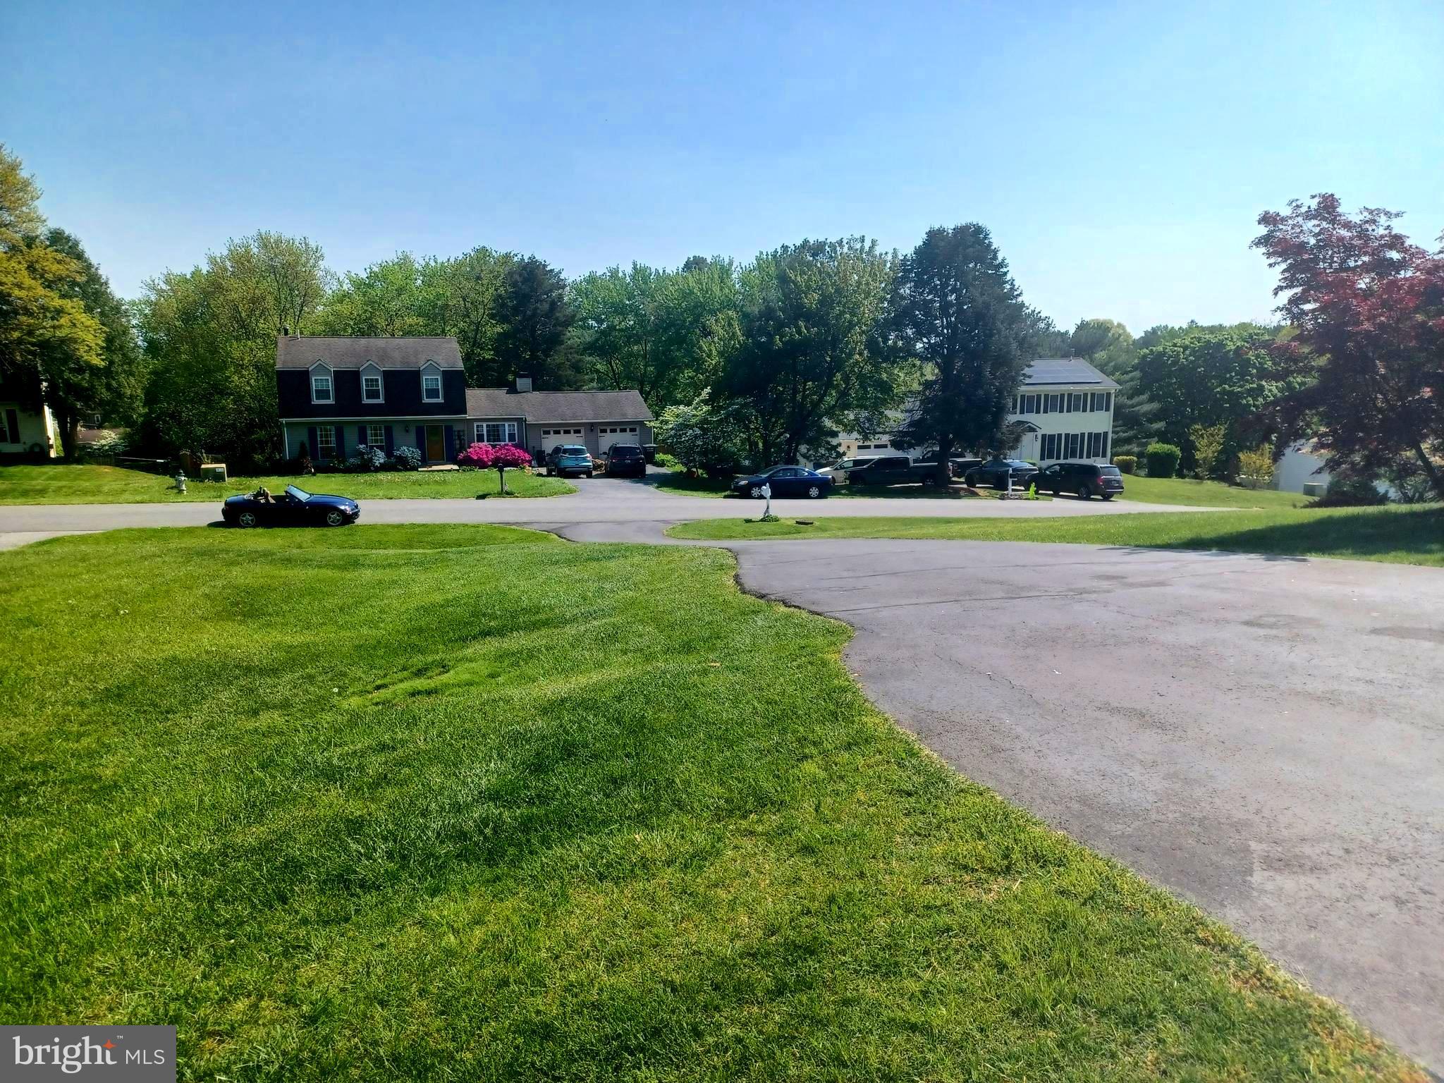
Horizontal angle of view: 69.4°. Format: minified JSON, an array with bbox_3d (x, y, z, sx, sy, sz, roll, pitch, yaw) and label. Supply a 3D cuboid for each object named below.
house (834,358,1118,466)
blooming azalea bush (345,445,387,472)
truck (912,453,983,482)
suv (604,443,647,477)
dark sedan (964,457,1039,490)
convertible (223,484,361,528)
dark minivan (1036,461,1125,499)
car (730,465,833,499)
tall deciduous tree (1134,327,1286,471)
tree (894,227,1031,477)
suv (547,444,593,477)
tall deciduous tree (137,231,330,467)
[{"bbox_3d":[15.399,-8.587,70.778,21.595,7.400,8.600,-4,12,-22],"label":"house"},{"bbox_3d":[-19.587,-4.599,57.474,2.301,1.434,1.800,-4,12,-19],"label":"blooming azalea bush"},{"bbox_3d":[13.134,-4.462,61.454,2.000,1.900,5.700,-3,9,-15],"label":"truck"},{"bbox_3d":[-5.241,-4.583,55.457,1.920,1.740,4.700,-2,11,-9],"label":"suv"},{"bbox_3d":[15.287,-3.704,57.176,1.880,1.470,4.900,-4,9,-17],"label":"dark sedan"},{"bbox_3d":[-12.959,-1.114,31.505,4.020,1.240,1.700,-1,11,-14],"label":"convertible"},{"bbox_3d":[18.431,-3.292,54.352,1.950,1.720,5.000,-7,13,-32],"label":"dark minivan"},{"bbox_3d":[2.781,-2.832,48.030,4.600,1.420,1.750,0,11,0],"label":"car"},{"bbox_3d":[33.130,-9.507,70.002,10.753,10.074,10.000,0,11,0],"label":"tall deciduous tree"},{"bbox_3d":[12.557,-9.512,54.495,7.487,13.615,7.300,-3,12,-15],"label":"tree"},{"bbox_3d":[-7.894,-4.181,53.864,1.860,1.680,4.550,-4,11,-16],"label":"suv"},{"bbox_3d":[-28.347,-11.010,60.518,11.195,13.522,10.000,-3,12,-15],"label":"tall deciduous tree"}]

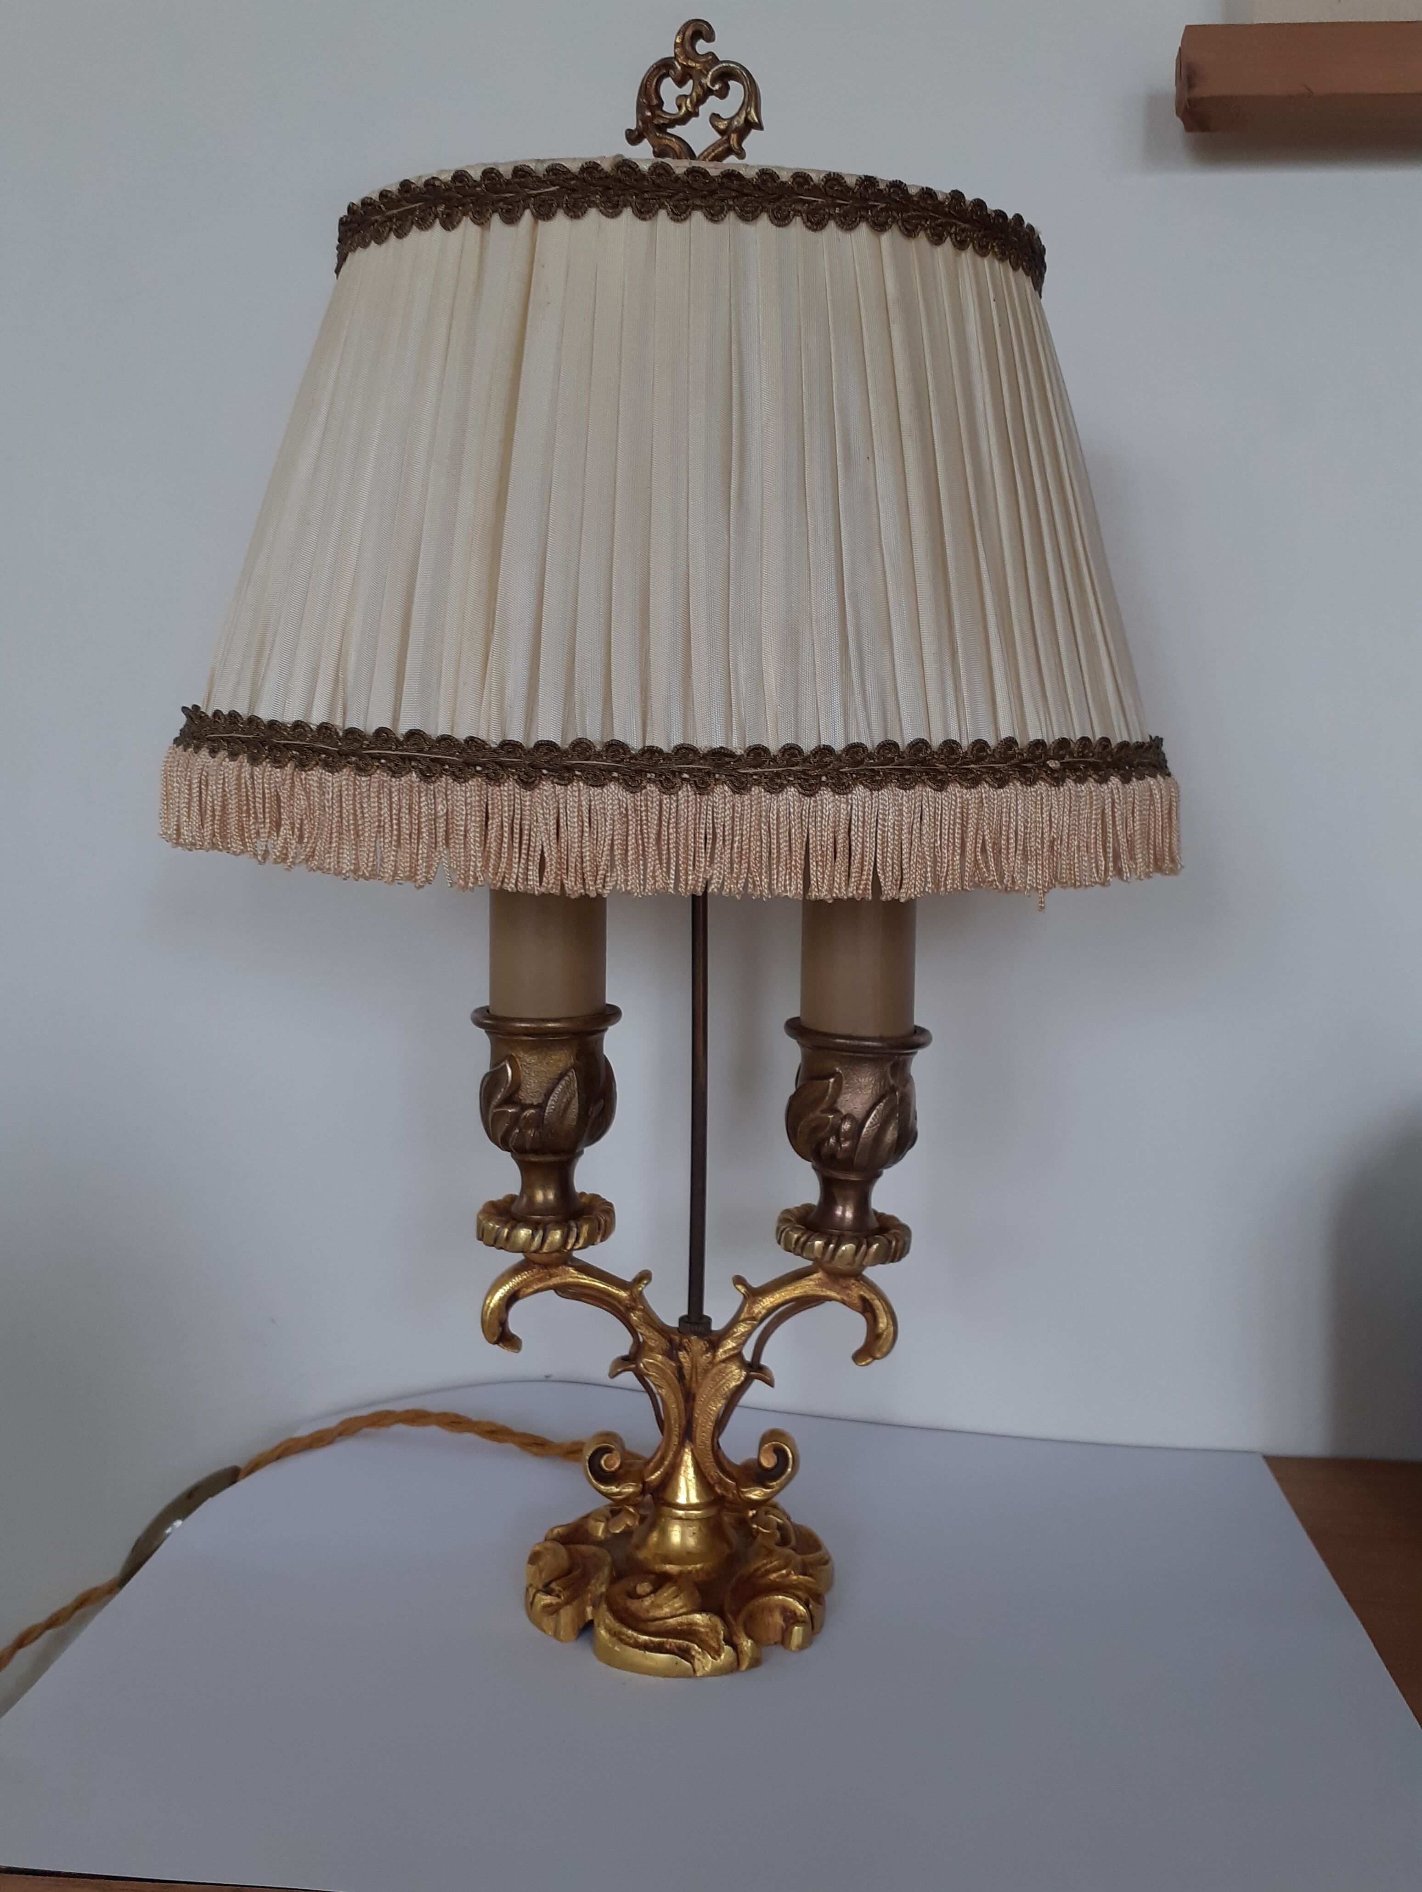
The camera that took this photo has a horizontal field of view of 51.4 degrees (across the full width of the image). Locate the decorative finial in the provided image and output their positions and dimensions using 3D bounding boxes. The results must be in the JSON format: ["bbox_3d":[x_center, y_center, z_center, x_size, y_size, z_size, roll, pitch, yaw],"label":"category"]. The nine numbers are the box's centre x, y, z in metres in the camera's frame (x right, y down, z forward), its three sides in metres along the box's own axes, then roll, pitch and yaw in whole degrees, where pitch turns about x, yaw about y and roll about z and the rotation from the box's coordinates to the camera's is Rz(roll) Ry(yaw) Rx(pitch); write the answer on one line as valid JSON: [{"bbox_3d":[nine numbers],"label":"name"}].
[{"bbox_3d":[-0.005,-0.262,0.462,0.043,0.051,0.013,0,7,-3],"label":"decorative finial"}]

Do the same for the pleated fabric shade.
[{"bbox_3d":[-0.011,-0.129,0.483,0.337,0.200,0.218,1,11,-2],"label":"pleated fabric shade"}]

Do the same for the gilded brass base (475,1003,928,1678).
[{"bbox_3d":[-0.006,0.126,0.516,0.154,0.211,0.107,0,7,-4],"label":"gilded brass base"}]

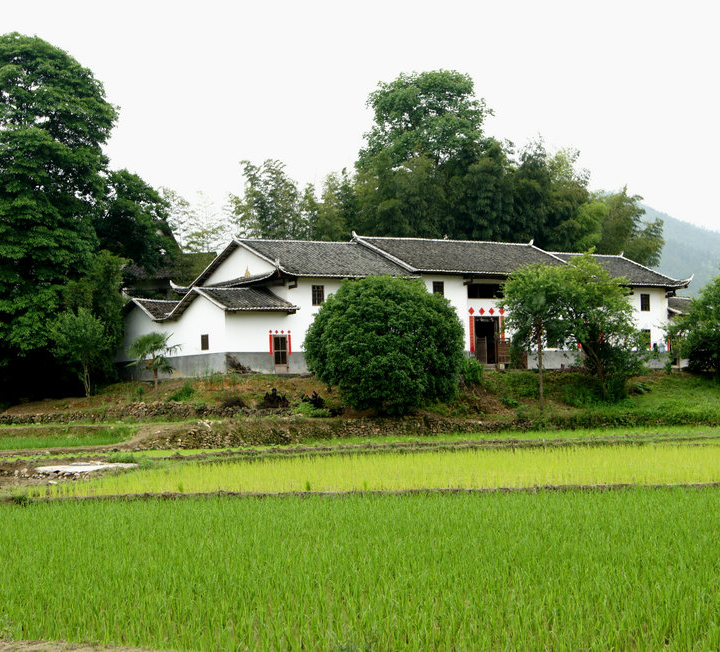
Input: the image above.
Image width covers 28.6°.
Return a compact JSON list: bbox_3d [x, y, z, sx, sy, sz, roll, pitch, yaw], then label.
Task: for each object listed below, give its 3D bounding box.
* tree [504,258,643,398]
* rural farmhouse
[{"bbox_3d":[11.886,0.140,79.500,7.741,8.151,7.200,-1,-3,0],"label":"tree"},{"bbox_3d":[4.112,-1.221,91.396,35.300,8.800,15.800,0,-3,-31],"label":"rural farmhouse"}]

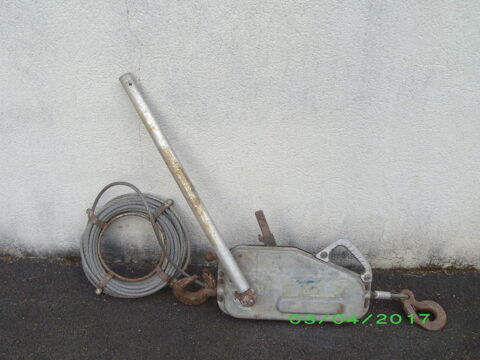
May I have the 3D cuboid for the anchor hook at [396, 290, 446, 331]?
[{"bbox_3d":[0.504,0.355,1.375,0.083,0.038,0.148,-43,65,-4],"label":"anchor hook"}]

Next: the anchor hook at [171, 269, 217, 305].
[{"bbox_3d":[-0.132,0.310,1.445,0.130,0.095,0.040,2,-18,4],"label":"anchor hook"}]

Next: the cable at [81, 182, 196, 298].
[{"bbox_3d":[-0.310,0.182,1.505,0.330,0.340,0.075,1,-4,1],"label":"cable"}]

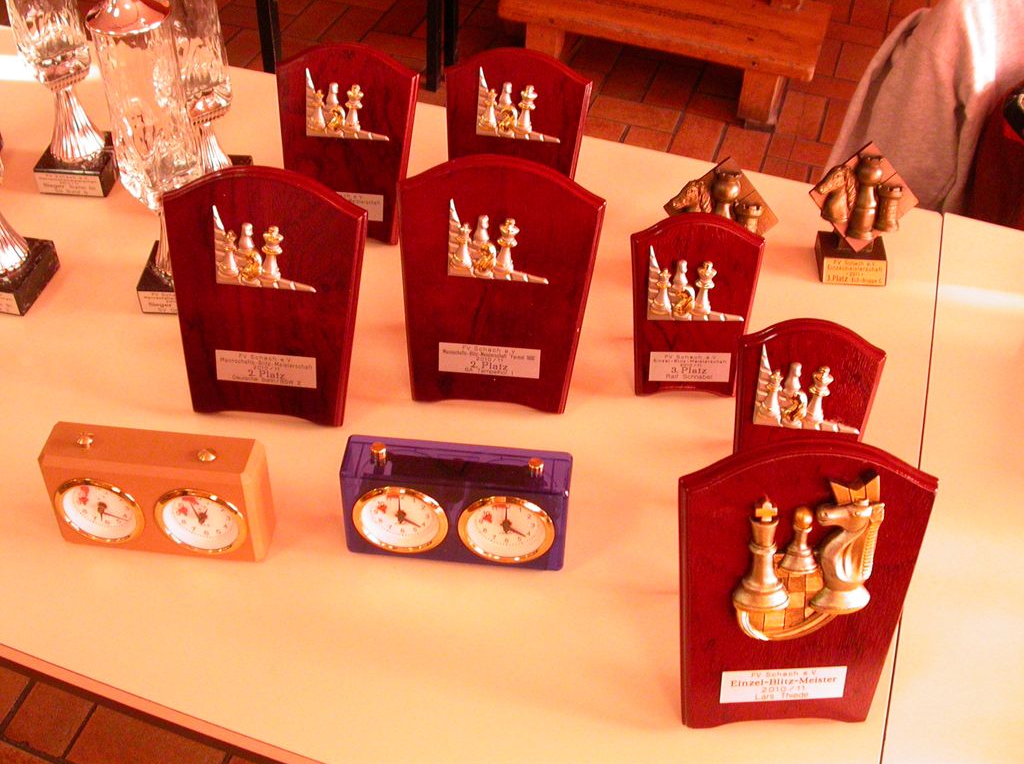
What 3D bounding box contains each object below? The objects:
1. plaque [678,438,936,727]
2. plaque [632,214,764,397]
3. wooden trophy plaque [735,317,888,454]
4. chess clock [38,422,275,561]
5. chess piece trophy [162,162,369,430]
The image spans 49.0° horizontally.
[{"bbox_3d":[0.210,0.151,0.834,0.193,0.249,0.032,0,25,-2],"label":"plaque"},{"bbox_3d":[0.178,-0.075,1.103,0.128,0.188,0.024,1,25,-1],"label":"plaque"},{"bbox_3d":[0.257,0.033,0.999,0.128,0.188,0.024,6,25,4],"label":"wooden trophy plaque"},{"bbox_3d":[-0.299,0.095,0.952,0.176,0.113,0.055,5,45,3],"label":"chess clock"},{"bbox_3d":[-0.232,-0.081,1.054,0.193,0.249,0.028,6,25,4],"label":"chess piece trophy"}]

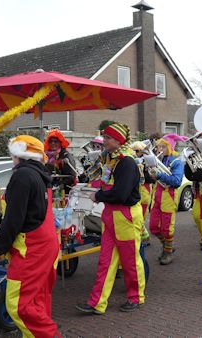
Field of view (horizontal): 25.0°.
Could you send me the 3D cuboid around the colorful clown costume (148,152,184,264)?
[{"bbox_3d":[0.895,0.521,6.219,0.450,1.480,0.480,-4,4,-44],"label":"colorful clown costume"}]

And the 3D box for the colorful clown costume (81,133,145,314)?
[{"bbox_3d":[0.103,0.475,4.445,0.640,1.850,0.520,-3,3,-22],"label":"colorful clown costume"}]

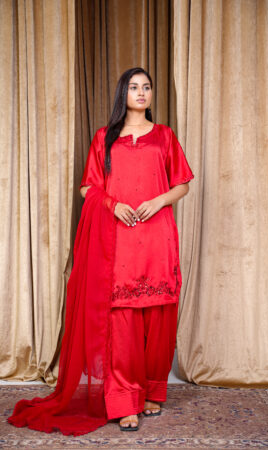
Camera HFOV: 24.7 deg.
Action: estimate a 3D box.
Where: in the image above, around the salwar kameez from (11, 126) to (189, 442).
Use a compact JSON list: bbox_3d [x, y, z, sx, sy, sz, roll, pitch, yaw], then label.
[{"bbox_3d":[-0.152,0.216,2.972,0.900,1.420,0.500,0,2,0],"label":"salwar kameez"}]

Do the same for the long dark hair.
[{"bbox_3d":[-0.027,-0.505,2.960,0.240,0.510,0.220,-1,3,-18],"label":"long dark hair"}]

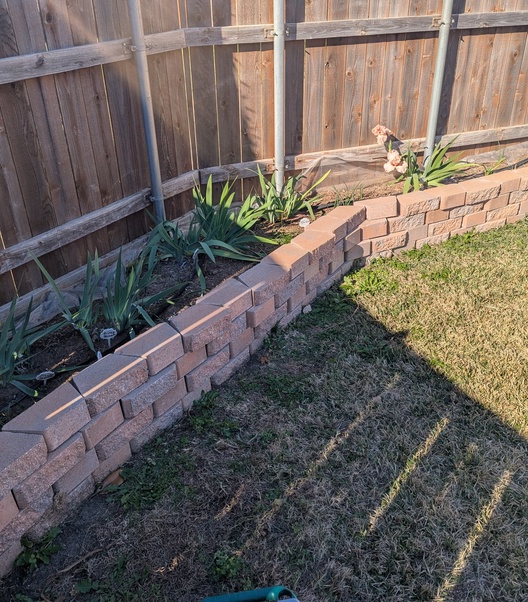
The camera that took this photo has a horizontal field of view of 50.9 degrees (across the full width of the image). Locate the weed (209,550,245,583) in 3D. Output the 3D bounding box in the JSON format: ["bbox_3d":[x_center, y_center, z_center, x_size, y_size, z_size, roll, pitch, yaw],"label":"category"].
[{"bbox_3d":[-0.125,0.884,1.850,0.110,0.050,0.090,-1,30,0],"label":"weed"}]

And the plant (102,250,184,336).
[{"bbox_3d":[-0.553,-0.035,2.570,0.370,0.370,0.320,-2,31,0],"label":"plant"}]

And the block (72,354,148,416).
[{"bbox_3d":[-0.624,0.326,2.216,0.160,0.101,0.300,18,35,30],"label":"block"}]

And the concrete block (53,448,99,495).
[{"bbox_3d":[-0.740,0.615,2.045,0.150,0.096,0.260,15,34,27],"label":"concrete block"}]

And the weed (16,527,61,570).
[{"bbox_3d":[-0.760,0.819,1.843,0.150,0.070,0.115,-2,30,0],"label":"weed"}]

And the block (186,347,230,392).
[{"bbox_3d":[-0.303,0.305,2.636,0.160,0.101,0.293,19,36,31],"label":"block"}]

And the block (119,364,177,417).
[{"bbox_3d":[-0.514,0.362,2.347,0.160,0.101,0.295,20,36,32],"label":"block"}]

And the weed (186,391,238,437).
[{"bbox_3d":[-0.225,0.481,2.401,0.210,0.070,0.170,-2,30,0],"label":"weed"}]

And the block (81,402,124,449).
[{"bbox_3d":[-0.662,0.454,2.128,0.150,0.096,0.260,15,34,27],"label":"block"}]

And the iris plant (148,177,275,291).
[{"bbox_3d":[-0.304,-0.380,3.220,0.700,0.400,0.550,-2,31,0],"label":"iris plant"}]

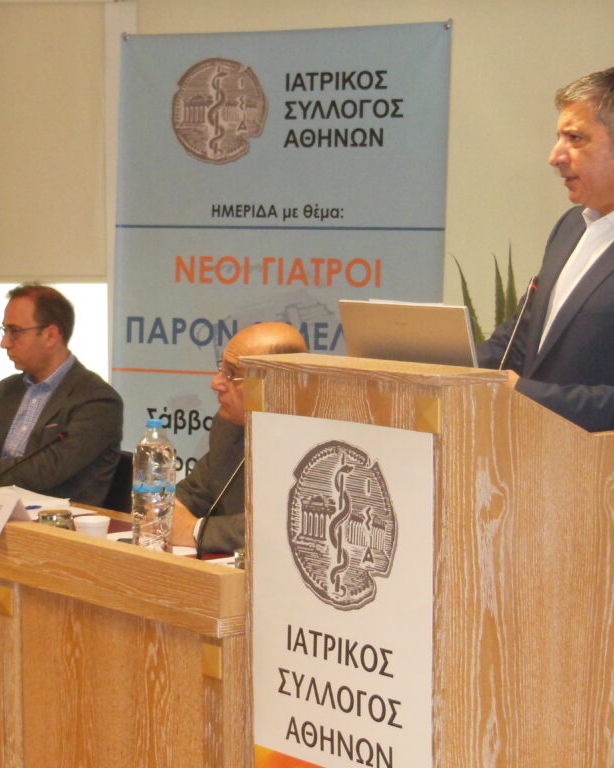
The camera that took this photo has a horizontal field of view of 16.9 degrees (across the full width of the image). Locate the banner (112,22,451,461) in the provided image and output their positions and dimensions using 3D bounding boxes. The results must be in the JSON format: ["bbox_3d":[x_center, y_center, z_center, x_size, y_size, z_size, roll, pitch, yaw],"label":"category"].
[{"bbox_3d":[-0.090,0.027,5.695,1.000,2.000,0.080,2,3,24],"label":"banner"}]

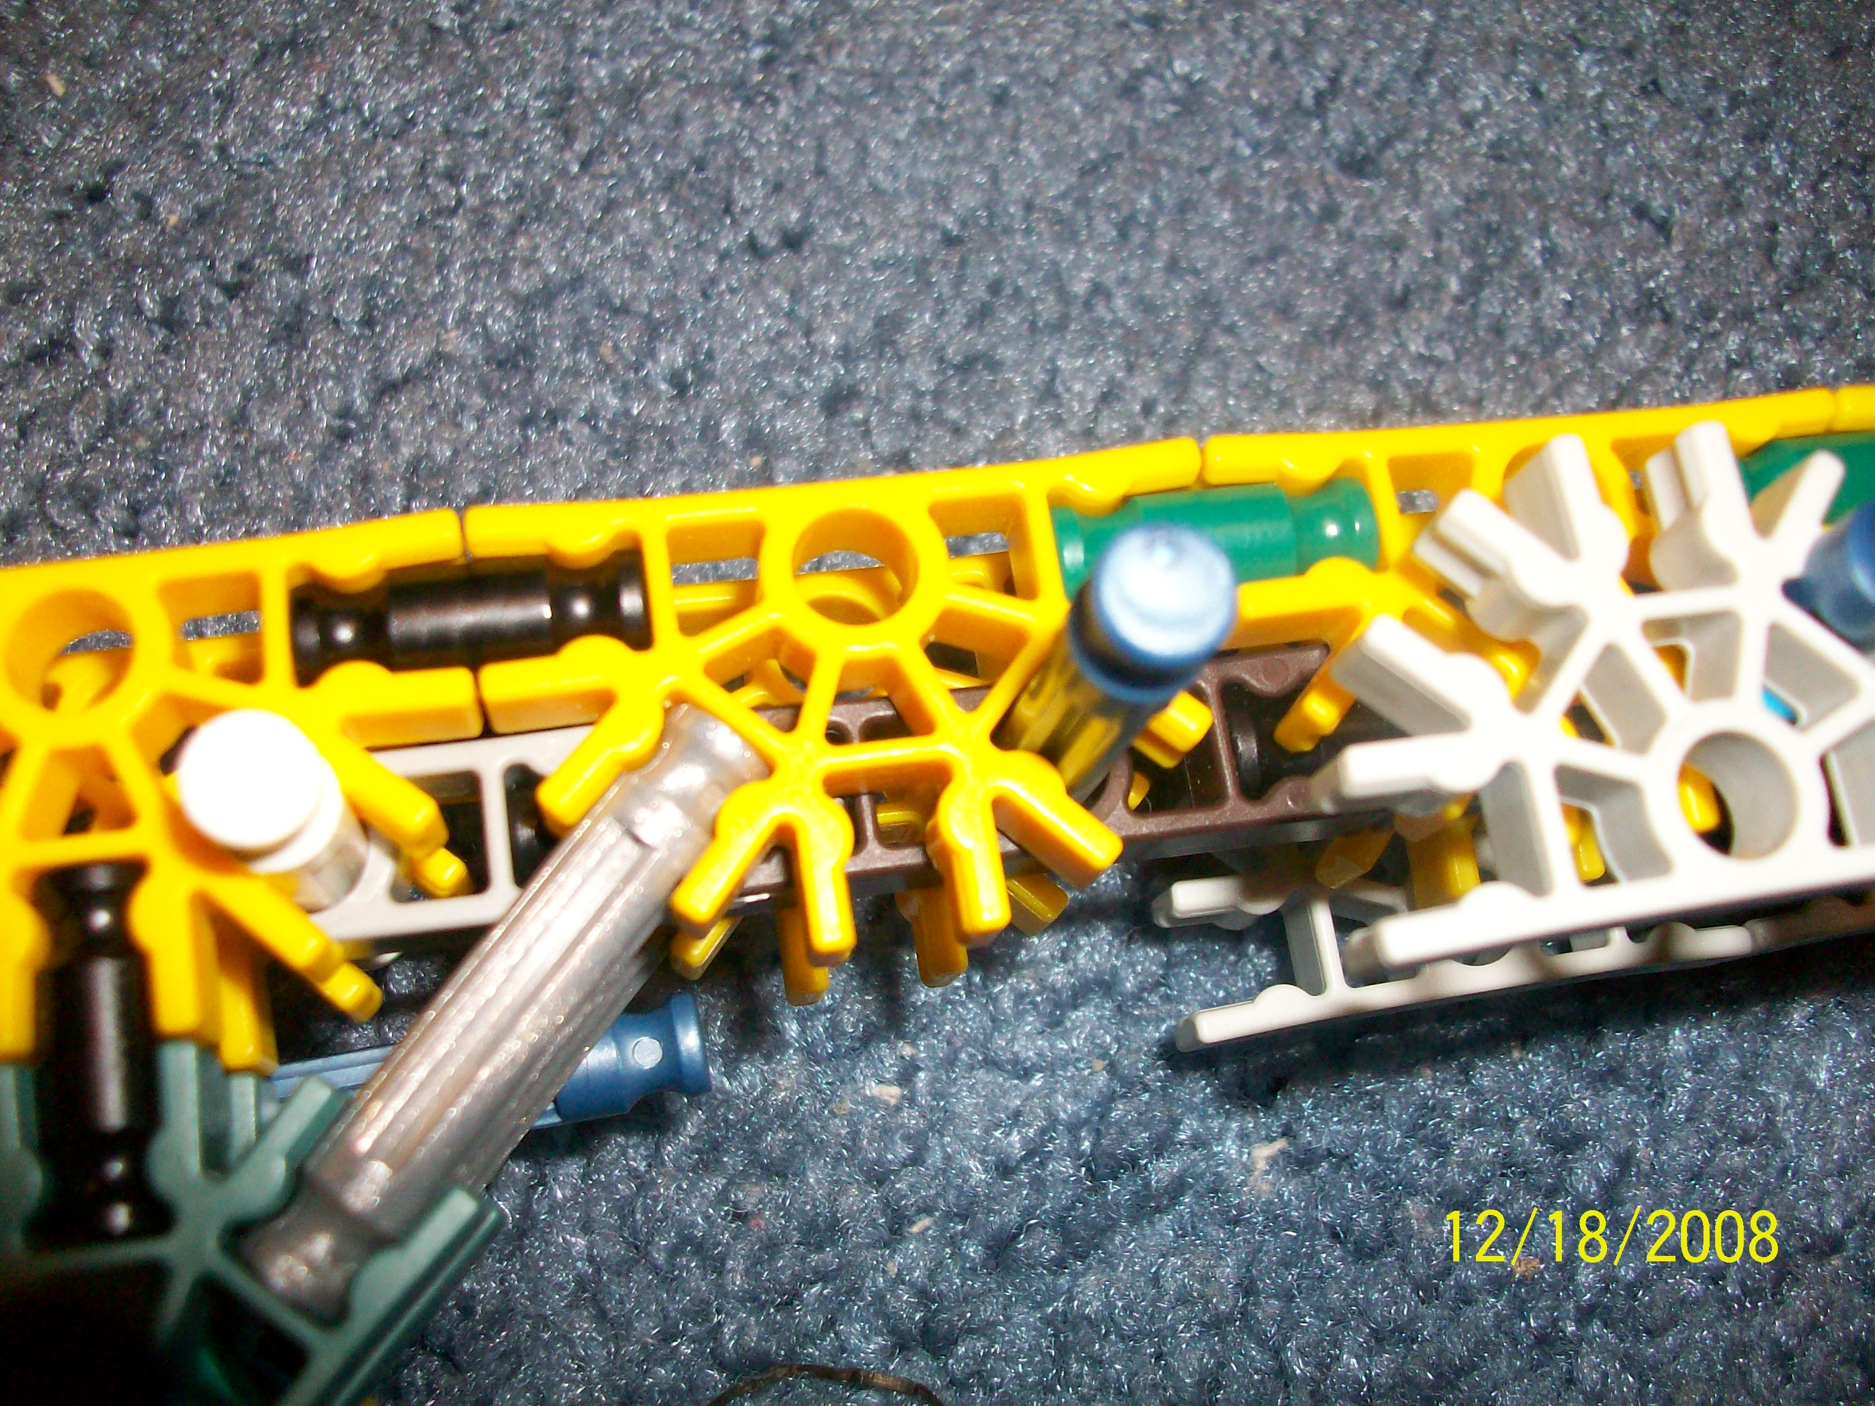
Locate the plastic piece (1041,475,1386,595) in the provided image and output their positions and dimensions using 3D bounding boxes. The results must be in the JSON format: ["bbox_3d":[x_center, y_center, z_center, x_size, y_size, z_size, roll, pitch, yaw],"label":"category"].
[{"bbox_3d":[0.015,-0.009,0.096,0.017,0.006,0.006,-5,73,-6],"label":"plastic piece"}]

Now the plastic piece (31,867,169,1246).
[{"bbox_3d":[-0.039,0.016,0.085,0.006,0.006,0.017,-7,76,-6],"label":"plastic piece"}]

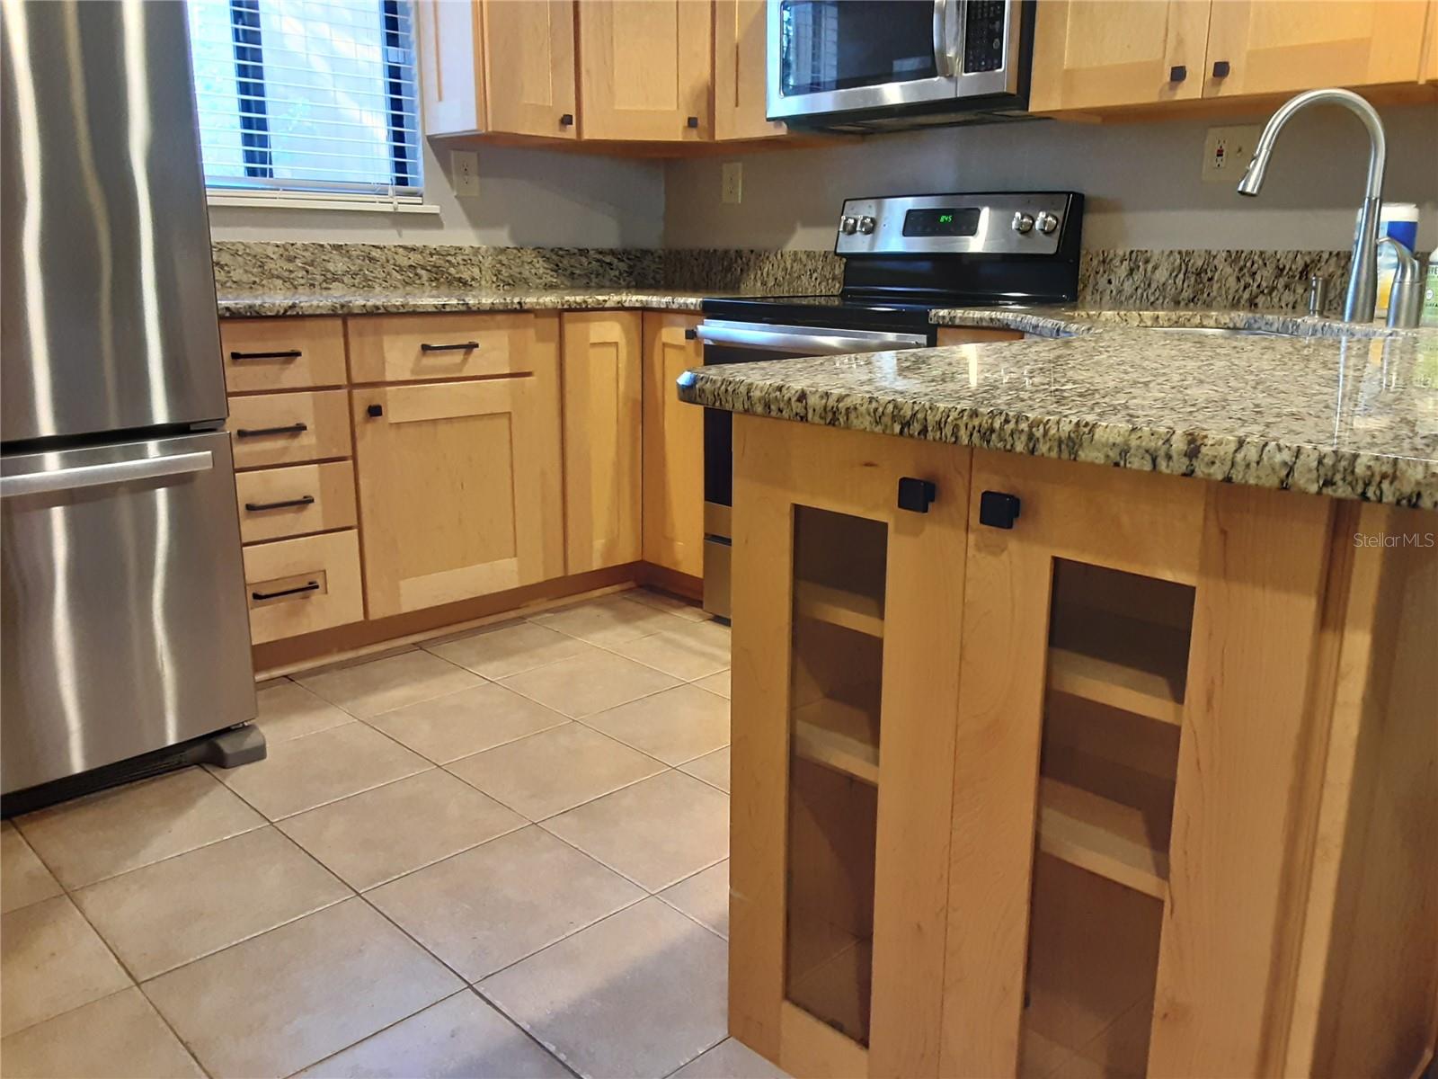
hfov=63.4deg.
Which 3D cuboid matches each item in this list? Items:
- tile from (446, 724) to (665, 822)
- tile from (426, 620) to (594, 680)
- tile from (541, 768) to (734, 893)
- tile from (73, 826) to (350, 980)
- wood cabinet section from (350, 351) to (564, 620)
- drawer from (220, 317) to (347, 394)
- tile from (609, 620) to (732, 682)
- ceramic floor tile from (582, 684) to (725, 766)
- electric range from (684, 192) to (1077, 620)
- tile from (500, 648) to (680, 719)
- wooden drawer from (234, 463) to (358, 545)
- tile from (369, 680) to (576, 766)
[{"bbox_3d":[-0.338,0.480,2.421,0.346,0.012,0.346,-13,19,-41],"label":"tile"},{"bbox_3d":[-0.549,0.297,3.091,0.341,0.011,0.334,-13,19,-42],"label":"tile"},{"bbox_3d":[-0.099,0.532,2.150,0.341,0.011,0.334,-13,19,-42],"label":"tile"},{"bbox_3d":[-0.849,0.601,1.958,0.346,0.012,0.346,-13,19,-41],"label":"tile"},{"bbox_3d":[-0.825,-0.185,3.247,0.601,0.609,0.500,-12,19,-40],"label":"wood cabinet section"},{"bbox_3d":[-1.199,-0.456,2.823,0.390,0.160,0.460,-13,19,-42],"label":"drawer"},{"bbox_3d":[-0.065,0.298,3.088,0.341,0.011,0.334,-13,19,-42],"label":"tile"},{"bbox_3d":[-0.083,0.420,2.653,0.346,0.012,0.346,-13,19,-41],"label":"ceramic floor tile"},{"bbox_3d":[0.430,-0.321,3.115,0.680,1.178,0.759,-13,19,-42],"label":"electric range"},{"bbox_3d":[-0.322,0.361,2.901,0.346,0.012,0.346,-13,19,-41],"label":"tile"},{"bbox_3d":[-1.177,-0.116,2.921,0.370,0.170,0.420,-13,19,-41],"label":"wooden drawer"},{"bbox_3d":[-0.578,0.422,2.670,0.346,0.012,0.346,-13,19,-41],"label":"tile"}]

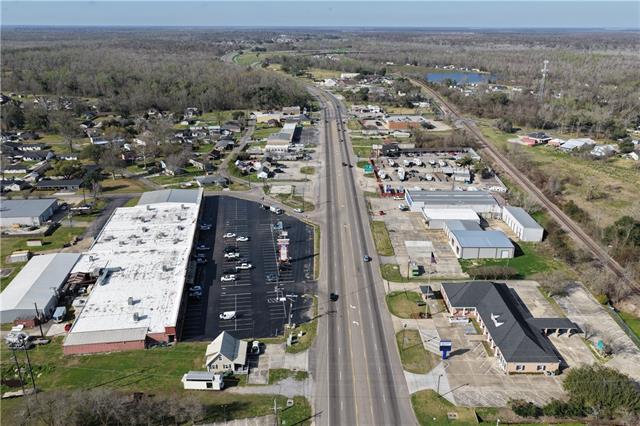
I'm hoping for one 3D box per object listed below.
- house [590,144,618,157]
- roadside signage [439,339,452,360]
[{"bbox_3d":[229.690,-49.510,402.920,23.000,4.600,12.500,-14,25,-32],"label":"house"},{"bbox_3d":[39.040,42.850,155.340,3.200,6.700,0.800,0,21,0],"label":"roadside signage"}]

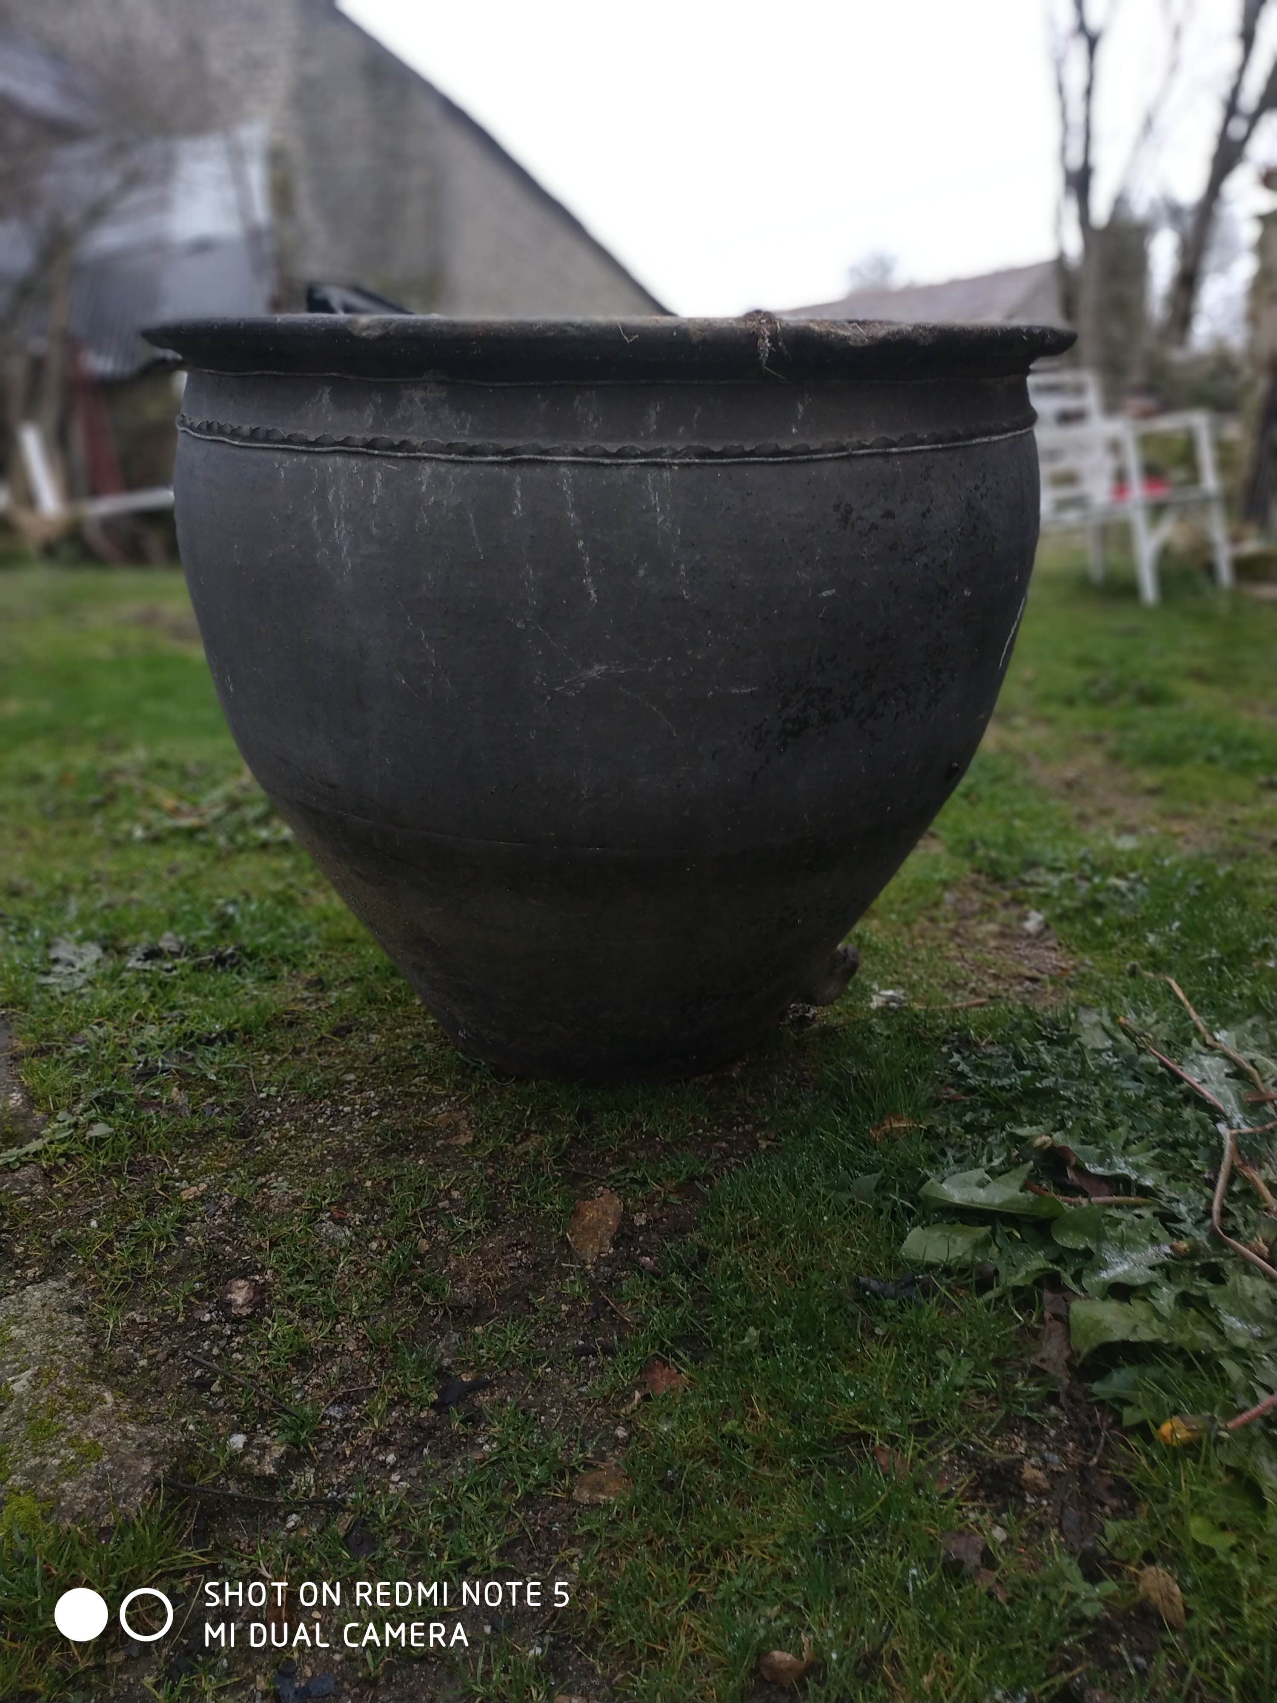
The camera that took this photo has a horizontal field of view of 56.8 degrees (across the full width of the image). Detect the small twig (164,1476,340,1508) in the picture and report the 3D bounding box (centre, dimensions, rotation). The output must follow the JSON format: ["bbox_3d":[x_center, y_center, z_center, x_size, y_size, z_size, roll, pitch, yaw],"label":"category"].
[{"bbox_3d":[-0.263,0.432,0.803,0.127,0.008,0.012,3,25,7],"label":"small twig"}]

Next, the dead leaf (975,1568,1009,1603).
[{"bbox_3d":[0.235,0.487,0.784,0.018,0.014,0.027,-14,27,-31],"label":"dead leaf"}]

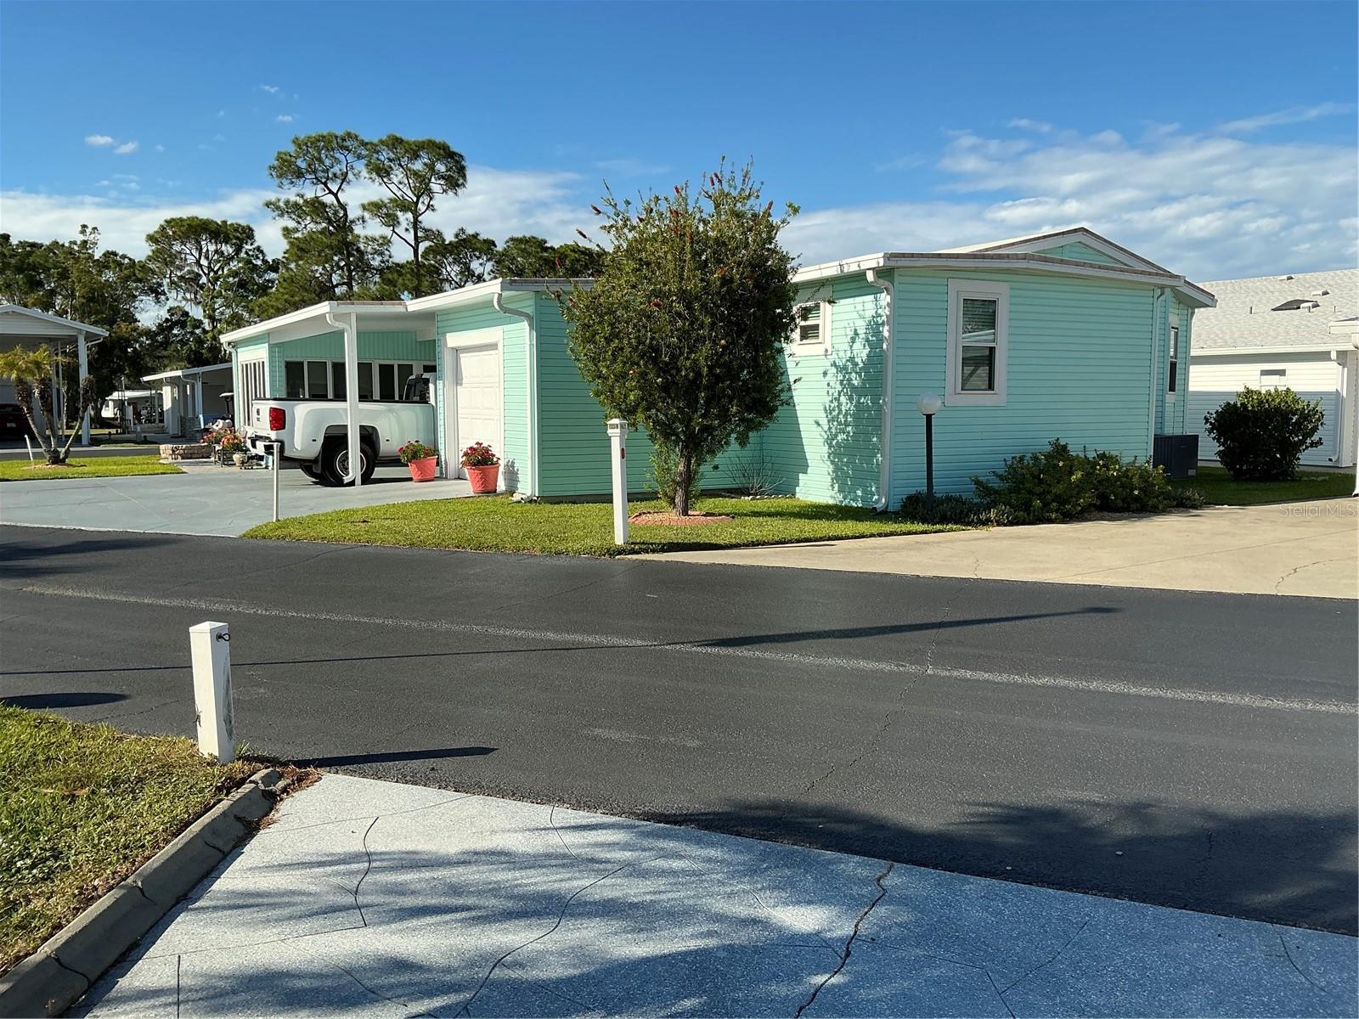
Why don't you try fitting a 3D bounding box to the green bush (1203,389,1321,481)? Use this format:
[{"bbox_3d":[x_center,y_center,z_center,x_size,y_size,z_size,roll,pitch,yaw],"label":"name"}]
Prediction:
[{"bbox_3d":[10.681,-1.401,19.928,2.050,1.670,1.950,3,7,28],"label":"green bush"}]

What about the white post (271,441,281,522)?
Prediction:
[{"bbox_3d":[-5.003,-0.329,13.617,0.075,0.980,0.075,2,6,20],"label":"white post"}]

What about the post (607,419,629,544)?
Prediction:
[{"bbox_3d":[-0.630,-0.305,11.796,0.165,1.340,0.165,3,7,23],"label":"post"}]

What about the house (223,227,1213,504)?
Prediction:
[{"bbox_3d":[-0.653,-3.060,23.368,15.300,4.350,18.000,-3,7,-27],"label":"house"}]

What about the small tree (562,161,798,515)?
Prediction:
[{"bbox_3d":[0.021,-2.213,14.496,3.100,4.580,3.000,0,6,0],"label":"small tree"}]

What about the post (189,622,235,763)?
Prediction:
[{"bbox_3d":[-2.064,0.805,4.885,0.115,0.620,0.115,2,6,20],"label":"post"}]

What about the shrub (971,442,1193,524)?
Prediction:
[{"bbox_3d":[5.808,-0.482,15.518,4.000,0.980,1.350,-3,7,-27],"label":"shrub"}]

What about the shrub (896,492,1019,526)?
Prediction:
[{"bbox_3d":[3.681,-0.044,14.338,1.750,0.360,0.850,-3,7,-27],"label":"shrub"}]

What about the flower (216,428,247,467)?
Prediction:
[{"bbox_3d":[-9.131,-1.258,22.495,0.620,0.800,0.600,-2,7,-22],"label":"flower"}]

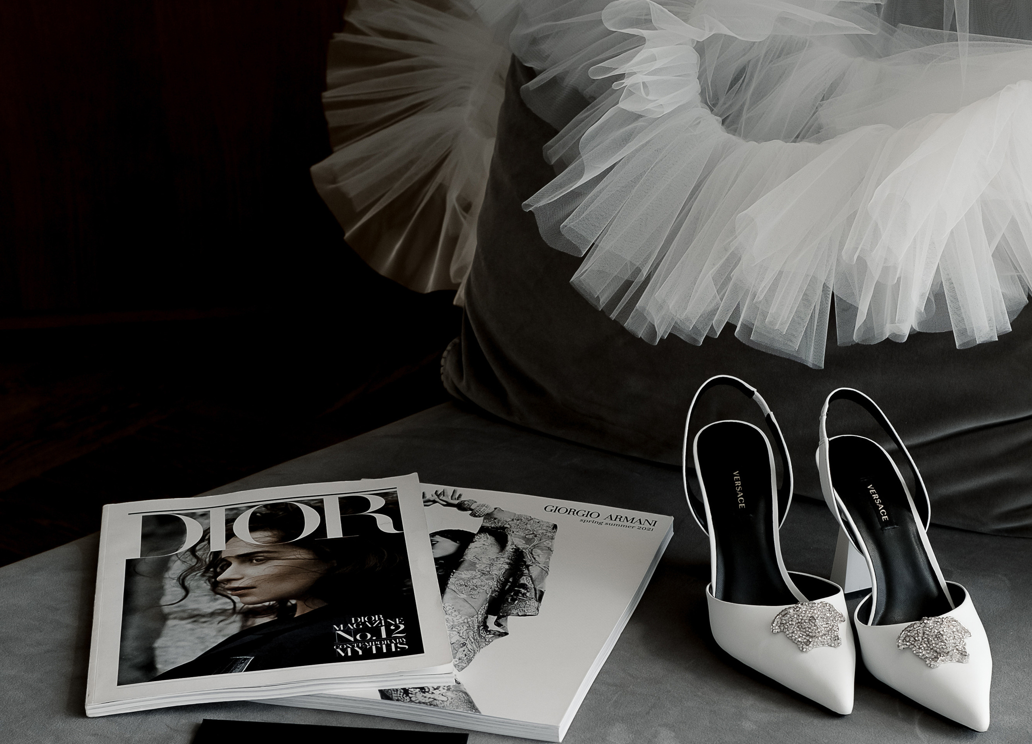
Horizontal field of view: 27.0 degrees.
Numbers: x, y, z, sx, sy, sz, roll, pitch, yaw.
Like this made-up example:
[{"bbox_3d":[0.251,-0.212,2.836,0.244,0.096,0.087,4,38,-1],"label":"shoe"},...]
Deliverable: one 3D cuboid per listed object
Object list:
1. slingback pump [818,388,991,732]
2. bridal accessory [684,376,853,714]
[{"bbox_3d":[0.250,0.121,1.421,0.082,0.140,0.236,-8,26,-12],"label":"slingback pump"},{"bbox_3d":[0.167,0.113,1.447,0.082,0.140,0.240,-7,26,-10],"label":"bridal accessory"}]

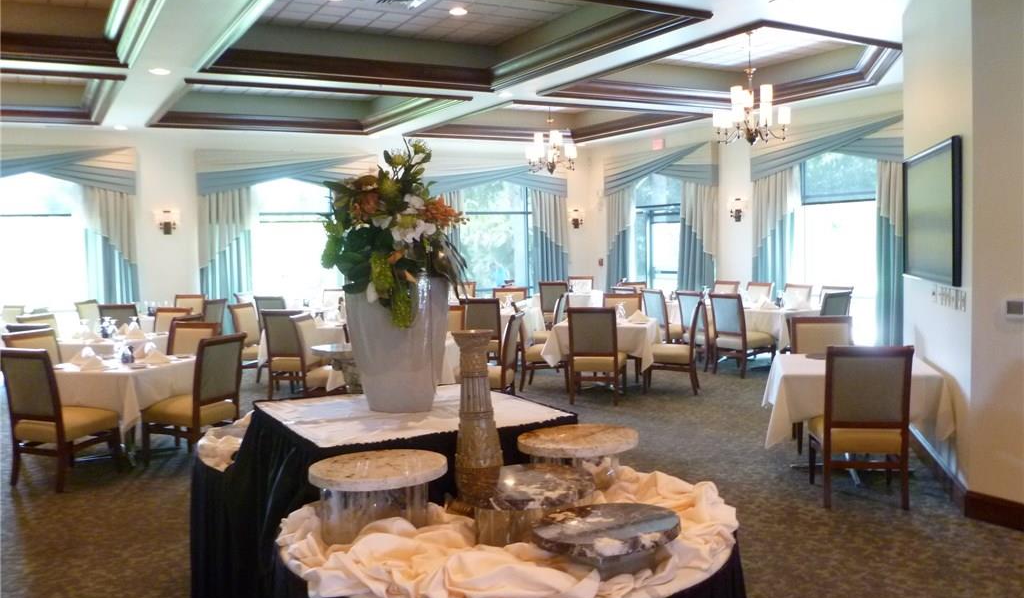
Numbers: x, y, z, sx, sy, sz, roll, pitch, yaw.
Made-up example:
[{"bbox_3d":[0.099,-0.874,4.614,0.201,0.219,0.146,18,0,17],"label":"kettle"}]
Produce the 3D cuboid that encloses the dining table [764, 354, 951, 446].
[{"bbox_3d":[2.288,0.647,5.552,1.080,0.430,1.080,-1,4,13],"label":"dining table"}]

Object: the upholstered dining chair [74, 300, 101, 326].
[{"bbox_3d":[-5.414,0.509,11.057,0.600,0.965,0.490,0,4,13],"label":"upholstered dining chair"}]

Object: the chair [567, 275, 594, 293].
[{"bbox_3d":[1.146,0.126,14.515,0.520,0.980,0.600,0,4,23],"label":"chair"}]

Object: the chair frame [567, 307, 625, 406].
[{"bbox_3d":[0.880,0.552,8.429,0.520,0.980,0.600,0,4,16],"label":"chair frame"}]

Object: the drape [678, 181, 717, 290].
[{"bbox_3d":[2.914,-0.575,12.940,0.180,2.480,0.850,-4,5,-29],"label":"drape"}]

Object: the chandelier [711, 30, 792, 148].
[{"bbox_3d":[2.625,-2.322,9.165,0.870,1.230,0.870,-4,5,-29],"label":"chandelier"}]

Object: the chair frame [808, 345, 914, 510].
[{"bbox_3d":[2.132,0.744,5.083,0.495,0.960,0.585,-1,4,12],"label":"chair frame"}]

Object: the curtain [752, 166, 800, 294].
[{"bbox_3d":[3.667,-0.533,11.467,0.160,2.540,0.900,-4,5,-28],"label":"curtain"}]

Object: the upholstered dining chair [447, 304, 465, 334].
[{"bbox_3d":[-0.794,0.571,8.618,0.490,0.965,0.600,0,4,16],"label":"upholstered dining chair"}]

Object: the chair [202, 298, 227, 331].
[{"bbox_3d":[-4.048,0.514,10.717,0.585,0.960,0.495,0,4,16],"label":"chair"}]

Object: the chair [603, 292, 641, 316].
[{"bbox_3d":[1.245,0.458,9.669,0.520,0.980,0.600,0,4,18],"label":"chair"}]

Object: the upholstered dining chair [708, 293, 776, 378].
[{"bbox_3d":[2.746,0.408,9.830,0.580,0.965,0.490,-4,5,-33],"label":"upholstered dining chair"}]

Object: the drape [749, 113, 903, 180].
[{"bbox_3d":[3.963,-1.867,10.265,0.200,0.640,2.580,-4,5,-29],"label":"drape"}]

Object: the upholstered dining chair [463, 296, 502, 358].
[{"bbox_3d":[-0.280,0.475,9.858,0.495,0.960,0.585,0,4,15],"label":"upholstered dining chair"}]

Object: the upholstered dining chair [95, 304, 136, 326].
[{"bbox_3d":[-4.825,0.551,10.476,0.495,0.960,0.585,-1,4,4],"label":"upholstered dining chair"}]

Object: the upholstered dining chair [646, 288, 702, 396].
[{"bbox_3d":[1.727,0.503,8.845,0.600,0.980,0.520,0,4,15],"label":"upholstered dining chair"}]

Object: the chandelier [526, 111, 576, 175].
[{"bbox_3d":[0.564,-2.395,12.165,0.780,1.080,0.780,-1,4,0],"label":"chandelier"}]

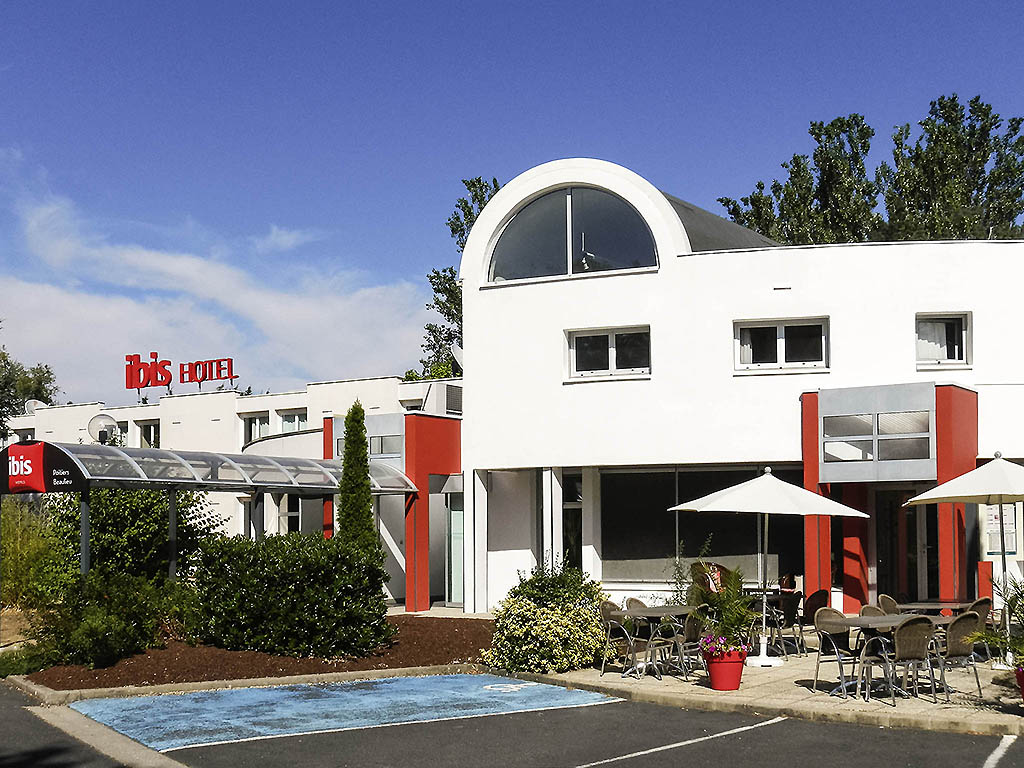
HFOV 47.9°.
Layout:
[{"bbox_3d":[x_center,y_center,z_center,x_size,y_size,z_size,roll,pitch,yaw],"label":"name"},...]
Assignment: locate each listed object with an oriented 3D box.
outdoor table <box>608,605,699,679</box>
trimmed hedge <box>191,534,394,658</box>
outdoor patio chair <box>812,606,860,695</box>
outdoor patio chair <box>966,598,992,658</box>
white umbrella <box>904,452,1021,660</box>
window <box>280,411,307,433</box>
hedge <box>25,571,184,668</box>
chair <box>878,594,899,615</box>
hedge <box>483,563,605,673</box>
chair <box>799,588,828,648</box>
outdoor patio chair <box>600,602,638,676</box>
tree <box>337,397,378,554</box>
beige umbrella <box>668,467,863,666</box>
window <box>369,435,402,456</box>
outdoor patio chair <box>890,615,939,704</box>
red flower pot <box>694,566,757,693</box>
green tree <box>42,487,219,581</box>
[{"bbox_3d":[1.860,3.086,13.850,0.780,0.740,1.300,-5,-7,40],"label":"outdoor table"},{"bbox_3d":[-3.260,3.067,17.184,2.900,1.740,2.400,1,-6,-11],"label":"trimmed hedge"},{"bbox_3d":[3.490,2.779,11.950,0.560,0.860,0.600,2,-6,-27],"label":"outdoor patio chair"},{"bbox_3d":[5.736,3.110,14.642,0.570,0.875,0.600,4,-7,-41],"label":"outdoor patio chair"},{"bbox_3d":[5.960,2.158,14.000,2.450,2.550,2.450,-3,-5,23],"label":"white umbrella"},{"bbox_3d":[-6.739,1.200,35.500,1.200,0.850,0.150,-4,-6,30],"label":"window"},{"bbox_3d":[-5.648,3.203,15.958,2.100,1.220,1.800,1,-6,-11],"label":"hedge"},{"bbox_3d":[5.113,3.165,15.042,0.570,0.875,0.600,4,-7,-40],"label":"chair"},{"bbox_3d":[0.400,2.895,14.550,1.500,1.320,1.400,0,-5,0],"label":"hedge"},{"bbox_3d":[4.157,3.337,16.342,0.600,0.875,0.570,-6,-8,43],"label":"chair"},{"bbox_3d":[1.407,3.037,13.792,0.600,0.875,0.570,-4,-7,35],"label":"outdoor patio chair"},{"bbox_3d":[-2.520,2.207,18.885,0.740,3.860,0.740,0,-6,-6],"label":"tree"},{"bbox_3d":[3.290,2.351,15.081,2.550,2.530,2.550,0,-6,0],"label":"beige umbrella"},{"bbox_3d":[-2.643,1.285,24.100,0.900,0.440,0.100,-4,-6,33],"label":"window"},{"bbox_3d":[3.830,2.719,11.480,0.560,0.860,0.600,2,-5,-25],"label":"outdoor patio chair"},{"bbox_3d":[2.290,2.619,12.430,0.640,1.320,0.640,0,-5,0],"label":"red flower pot"},{"bbox_3d":[-8.169,3.549,24.934,3.700,2.800,3.200,1,-6,-11],"label":"green tree"}]

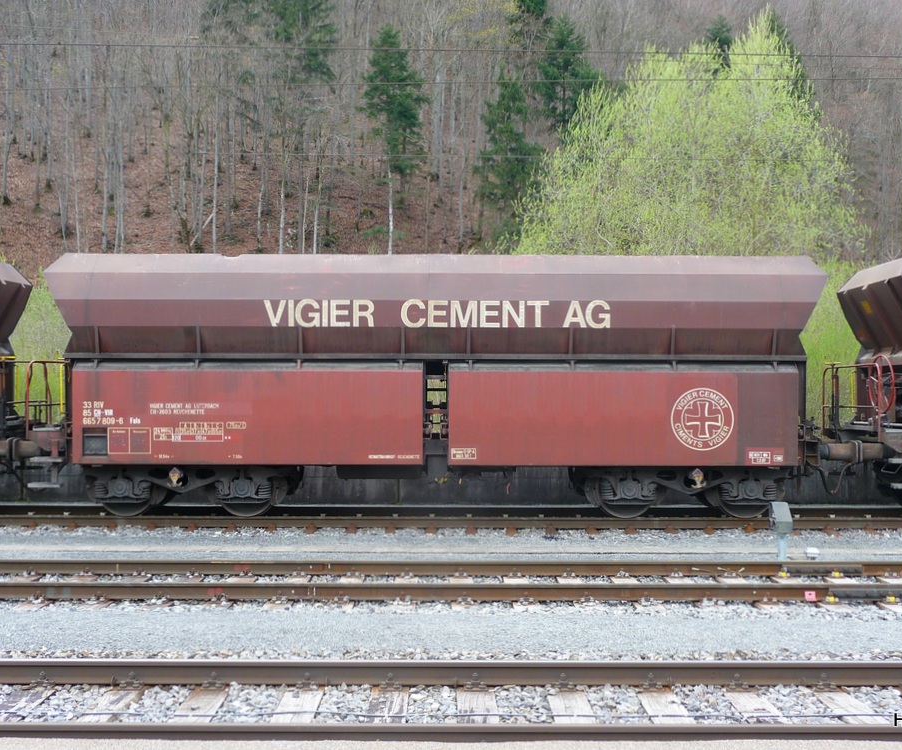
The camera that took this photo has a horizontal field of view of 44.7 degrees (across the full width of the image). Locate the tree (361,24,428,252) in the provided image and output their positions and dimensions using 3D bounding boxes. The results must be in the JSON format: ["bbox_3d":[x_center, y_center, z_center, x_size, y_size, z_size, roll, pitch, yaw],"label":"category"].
[{"bbox_3d":[-3.088,-12.899,60.000,3.610,12.520,3.610,0,0,0],"label":"tree"}]

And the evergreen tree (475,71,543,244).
[{"bbox_3d":[3.304,-12.227,62.000,3.840,9.940,3.840,0,0,0],"label":"evergreen tree"}]

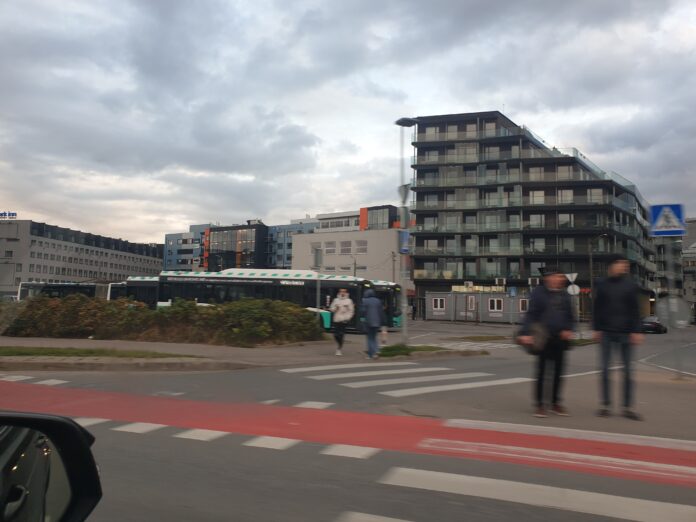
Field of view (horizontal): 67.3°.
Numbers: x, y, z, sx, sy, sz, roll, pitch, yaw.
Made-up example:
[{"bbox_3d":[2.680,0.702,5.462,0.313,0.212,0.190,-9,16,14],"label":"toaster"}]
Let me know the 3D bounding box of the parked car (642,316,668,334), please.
[{"bbox_3d":[20.900,4.225,36.100,1.800,1.450,4.300,-3,-7,40],"label":"parked car"}]

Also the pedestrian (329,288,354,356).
[{"bbox_3d":[-0.160,1.518,12.900,0.550,1.670,0.400,2,-5,-3],"label":"pedestrian"}]

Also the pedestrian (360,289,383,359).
[{"bbox_3d":[0.571,1.518,12.700,0.520,1.690,0.400,1,-5,6],"label":"pedestrian"}]

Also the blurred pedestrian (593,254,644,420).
[{"bbox_3d":[3.027,0.845,5.850,0.540,1.820,0.380,2,-5,-12],"label":"blurred pedestrian"}]

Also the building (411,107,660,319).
[{"bbox_3d":[25.696,-5.050,76.253,29.000,27.400,22.000,0,-5,17],"label":"building"}]

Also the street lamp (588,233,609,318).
[{"bbox_3d":[25.395,2.071,53.000,1.900,9.000,0.350,1,-5,6],"label":"street lamp"}]

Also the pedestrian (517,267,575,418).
[{"bbox_3d":[2.191,0.899,5.800,0.560,1.670,0.400,2,-5,-12],"label":"pedestrian"}]

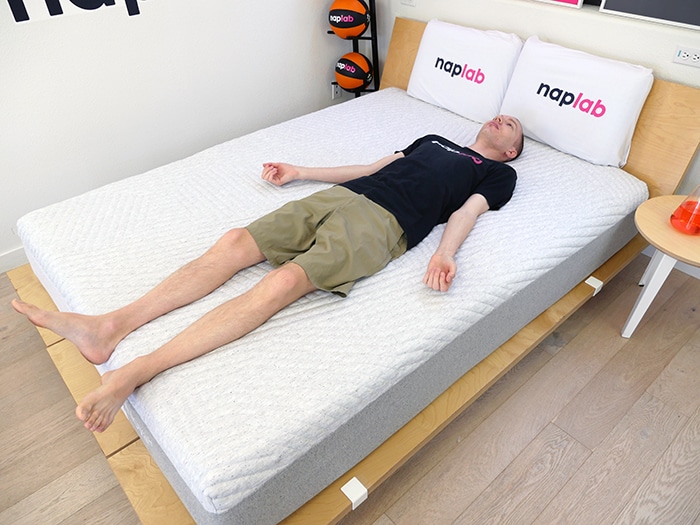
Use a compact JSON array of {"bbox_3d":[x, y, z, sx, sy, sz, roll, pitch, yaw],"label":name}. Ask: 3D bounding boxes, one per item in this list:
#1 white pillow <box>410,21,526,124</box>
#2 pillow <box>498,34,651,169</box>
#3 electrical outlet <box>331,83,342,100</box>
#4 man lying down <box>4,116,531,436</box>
[{"bbox_3d":[0.585,-0.993,2.513,0.140,0.415,0.575,-15,38,-41],"label":"white pillow"},{"bbox_3d":[0.999,-0.711,2.155,0.140,0.415,0.575,-15,38,-41],"label":"pillow"},{"bbox_3d":[-0.082,-1.112,3.137,0.075,0.117,0.012,-28,46,-31],"label":"electrical outlet"},{"bbox_3d":[-0.035,-0.193,1.670,1.900,0.245,0.940,-29,46,-31],"label":"man lying down"}]

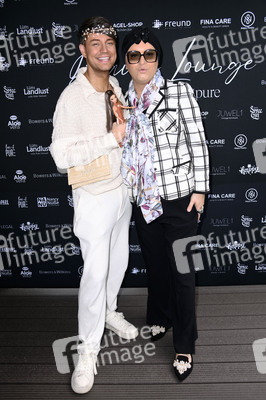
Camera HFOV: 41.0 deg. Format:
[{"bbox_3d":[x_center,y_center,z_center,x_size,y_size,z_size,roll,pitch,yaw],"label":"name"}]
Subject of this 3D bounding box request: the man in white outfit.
[{"bbox_3d":[-0.160,0.035,1.830,0.510,1.775,0.560,-6,16,-13],"label":"man in white outfit"}]

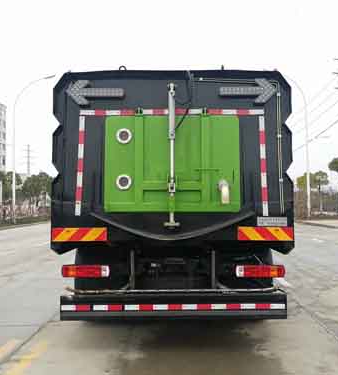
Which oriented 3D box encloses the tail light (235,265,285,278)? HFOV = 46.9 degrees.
[{"bbox_3d":[0.963,0.881,4.090,0.510,0.130,0.090,0,-2,1],"label":"tail light"}]

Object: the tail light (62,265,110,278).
[{"bbox_3d":[-0.870,0.881,4.090,0.510,0.130,0.090,0,-2,1],"label":"tail light"}]

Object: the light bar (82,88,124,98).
[{"bbox_3d":[-0.697,-0.986,4.090,0.430,0.095,0.060,0,-2,1],"label":"light bar"}]

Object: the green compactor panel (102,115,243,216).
[{"bbox_3d":[0.037,-0.251,4.080,1.420,1.030,0.120,0,-2,1],"label":"green compactor panel"}]

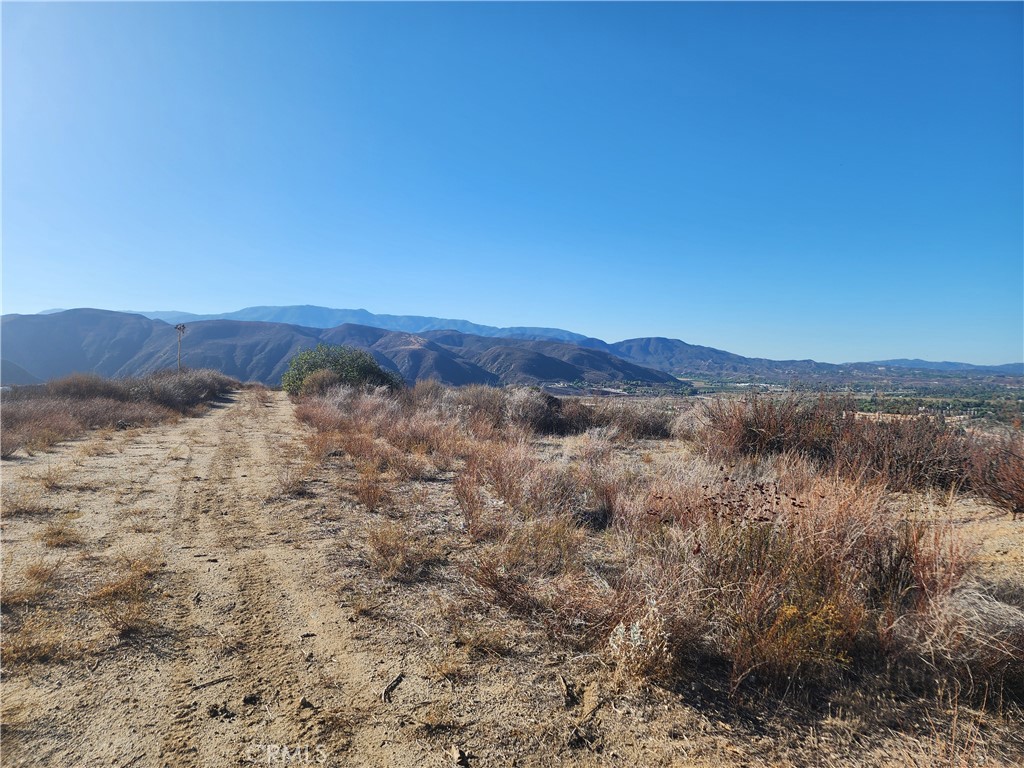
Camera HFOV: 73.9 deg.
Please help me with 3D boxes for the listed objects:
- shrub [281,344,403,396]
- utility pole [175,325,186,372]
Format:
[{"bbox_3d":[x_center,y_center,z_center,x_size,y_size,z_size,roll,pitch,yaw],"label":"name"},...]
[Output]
[{"bbox_3d":[-7.894,-0.579,31.500,5.400,2.450,4.300,0,2,-14],"label":"shrub"},{"bbox_3d":[-34.156,-2.373,70.124,1.150,7.500,0.700,-1,2,-26],"label":"utility pole"}]

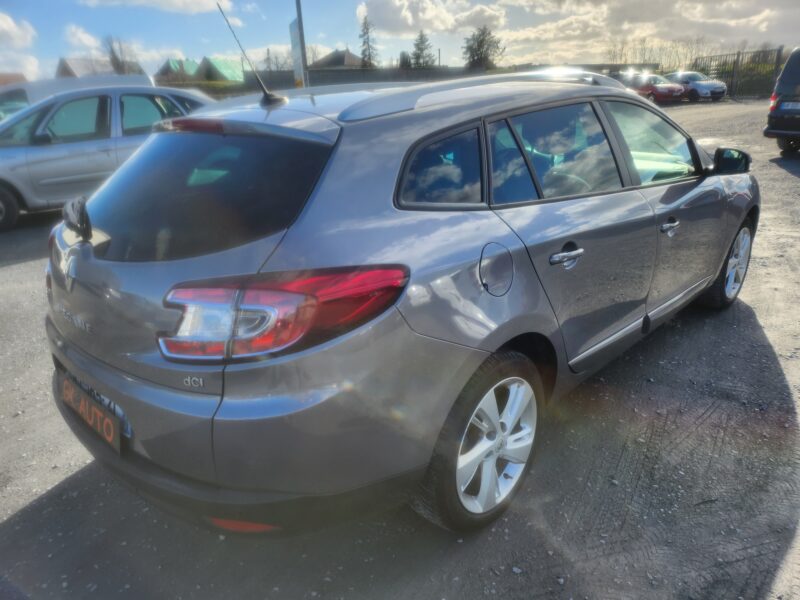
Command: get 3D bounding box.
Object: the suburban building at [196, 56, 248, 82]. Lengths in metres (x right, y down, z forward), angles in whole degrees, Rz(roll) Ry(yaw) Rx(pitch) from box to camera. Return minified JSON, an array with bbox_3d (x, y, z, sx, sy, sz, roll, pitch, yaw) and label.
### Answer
[{"bbox_3d":[-24.764,-30.977,77.731,7.000,5.800,7.500,8,23,23],"label":"suburban building"}]

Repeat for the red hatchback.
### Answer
[{"bbox_3d":[12.970,-11.414,30.087,1.680,1.430,3.950,-16,25,-32],"label":"red hatchback"}]

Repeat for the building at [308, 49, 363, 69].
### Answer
[{"bbox_3d":[-8.045,-30.354,75.000,9.000,6.300,8.500,9,23,27],"label":"building"}]

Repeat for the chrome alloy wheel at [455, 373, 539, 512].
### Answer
[{"bbox_3d":[0.292,0.480,1.936,0.170,0.470,0.470,18,28,42],"label":"chrome alloy wheel"}]

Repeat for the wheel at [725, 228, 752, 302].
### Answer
[{"bbox_3d":[2.191,-0.257,3.714,0.470,0.470,0.170,-20,28,-40],"label":"wheel"}]

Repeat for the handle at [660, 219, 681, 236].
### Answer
[{"bbox_3d":[1.232,-0.336,2.529,0.050,0.060,0.210,18,28,42],"label":"handle"}]

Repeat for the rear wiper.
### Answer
[{"bbox_3d":[-1.003,-0.259,1.731,0.075,0.115,0.310,-13,24,-26],"label":"rear wiper"}]

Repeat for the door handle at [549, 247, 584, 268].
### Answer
[{"bbox_3d":[0.594,-0.158,1.960,0.050,0.043,0.215,18,29,42],"label":"door handle"}]

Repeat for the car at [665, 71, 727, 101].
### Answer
[{"bbox_3d":[16.490,-12.106,31.463,1.730,1.490,4.050,-8,22,-16],"label":"car"}]

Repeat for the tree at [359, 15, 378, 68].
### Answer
[{"bbox_3d":[-3.769,-30.084,68.722,2.600,9.241,2.600,-2,21,0],"label":"tree"}]

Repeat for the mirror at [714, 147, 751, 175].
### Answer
[{"bbox_3d":[1.681,-0.701,2.799,0.120,0.135,0.190,-18,26,-36],"label":"mirror"}]

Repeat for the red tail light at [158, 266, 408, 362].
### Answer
[{"bbox_3d":[-0.272,0.024,1.361,0.570,0.185,0.190,-4,21,-4],"label":"red tail light"}]

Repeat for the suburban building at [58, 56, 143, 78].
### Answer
[{"bbox_3d":[-41.460,-30.545,77.658,9.800,6.200,7.000,-20,28,-39],"label":"suburban building"}]

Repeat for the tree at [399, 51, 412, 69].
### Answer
[{"bbox_3d":[0.516,-21.233,52.000,1.500,4.400,1.500,-2,21,0],"label":"tree"}]

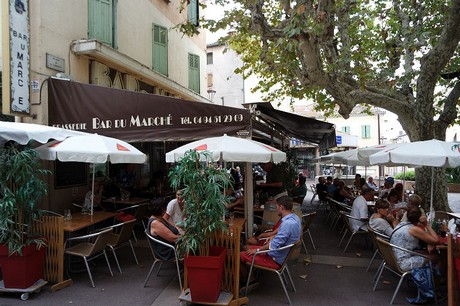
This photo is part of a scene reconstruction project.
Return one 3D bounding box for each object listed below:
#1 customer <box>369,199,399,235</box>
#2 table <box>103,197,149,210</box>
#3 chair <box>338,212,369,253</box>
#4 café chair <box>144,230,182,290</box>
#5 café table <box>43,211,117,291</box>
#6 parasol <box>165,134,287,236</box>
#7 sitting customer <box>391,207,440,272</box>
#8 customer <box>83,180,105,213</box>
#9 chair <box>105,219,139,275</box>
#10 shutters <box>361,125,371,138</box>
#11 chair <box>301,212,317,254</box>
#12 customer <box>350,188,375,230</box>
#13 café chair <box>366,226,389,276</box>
[{"bbox_3d":[2.478,1.272,4.599,0.720,1.200,0.500,-1,-2,10],"label":"customer"},{"bbox_3d":[-2.650,1.655,8.101,0.800,0.740,1.200,-1,-3,13],"label":"table"},{"bbox_3d":[2.519,1.548,6.100,0.580,0.750,0.560,-1,-2,10],"label":"chair"},{"bbox_3d":[-0.871,1.513,4.481,0.580,0.750,0.560,-1,-2,10],"label":"café chair"},{"bbox_3d":[-2.651,1.559,5.351,0.750,0.740,1.600,0,-2,2],"label":"café table"},{"bbox_3d":[-0.078,0.769,5.270,2.100,2.182,2.100,0,-3,0],"label":"parasol"},{"bbox_3d":[2.400,1.240,3.886,0.780,1.170,0.480,0,-3,2],"label":"sitting customer"},{"bbox_3d":[-3.412,1.382,7.658,0.750,1.260,0.500,-1,-2,9],"label":"customer"},{"bbox_3d":[-1.880,1.509,5.024,0.570,0.740,0.550,-1,-3,13],"label":"chair"},{"bbox_3d":[14.297,-2.182,32.139,0.920,1.420,0.070,-1,-3,26],"label":"shutters"},{"bbox_3d":[1.369,1.556,6.130,0.580,0.750,0.560,-1,-2,31],"label":"chair"},{"bbox_3d":[2.780,1.309,6.085,0.780,1.240,0.500,0,-3,9],"label":"customer"},{"bbox_3d":[2.400,1.488,4.585,0.570,0.740,0.550,0,-3,10],"label":"café chair"}]

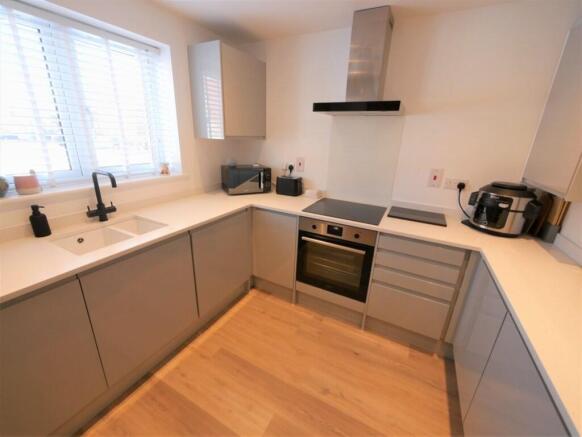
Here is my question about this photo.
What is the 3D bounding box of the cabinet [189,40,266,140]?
[{"bbox_3d":[-0.563,-1.137,2.243,0.342,0.713,0.616,12,21,25],"label":"cabinet"}]

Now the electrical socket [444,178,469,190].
[{"bbox_3d":[1.305,-0.265,1.854,0.150,0.083,0.020,12,21,25],"label":"electrical socket"}]

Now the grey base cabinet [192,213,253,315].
[{"bbox_3d":[-0.769,0.275,2.018,0.570,0.700,0.600,12,21,26],"label":"grey base cabinet"}]

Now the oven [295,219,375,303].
[{"bbox_3d":[0.445,0.253,2.060,0.596,0.593,0.565,12,21,26],"label":"oven"}]

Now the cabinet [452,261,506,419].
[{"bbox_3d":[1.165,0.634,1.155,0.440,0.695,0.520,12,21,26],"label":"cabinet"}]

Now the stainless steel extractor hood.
[{"bbox_3d":[0.550,-1.115,1.727,0.596,0.658,0.467,12,21,25],"label":"stainless steel extractor hood"}]

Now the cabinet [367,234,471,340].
[{"bbox_3d":[0.959,0.396,1.878,0.499,0.698,0.591,12,21,25],"label":"cabinet"}]

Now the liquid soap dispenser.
[{"bbox_3d":[-1.387,0.013,1.302,0.083,0.172,0.070,4,19,6],"label":"liquid soap dispenser"}]

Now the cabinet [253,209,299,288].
[{"bbox_3d":[-0.027,0.198,2.361,0.432,0.727,0.591,12,21,25],"label":"cabinet"}]

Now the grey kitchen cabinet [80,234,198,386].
[{"bbox_3d":[-1.070,0.443,1.518,0.595,0.682,0.599,12,21,25],"label":"grey kitchen cabinet"}]

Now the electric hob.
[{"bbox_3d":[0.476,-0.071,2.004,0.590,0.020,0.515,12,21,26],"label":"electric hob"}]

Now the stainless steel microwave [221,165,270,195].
[{"bbox_3d":[-0.479,-0.426,2.527,0.444,0.246,0.340,-7,21,-24],"label":"stainless steel microwave"}]

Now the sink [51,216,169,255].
[{"bbox_3d":[-1.056,0.169,1.430,0.380,0.185,0.490,12,21,26],"label":"sink"}]

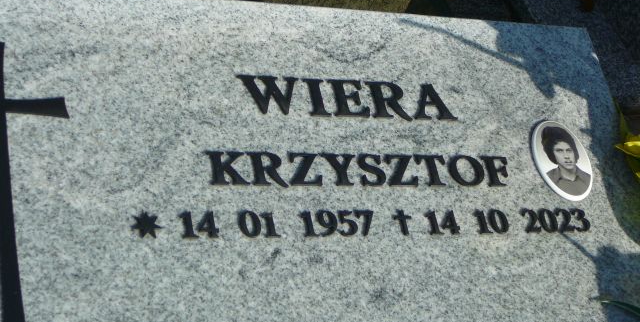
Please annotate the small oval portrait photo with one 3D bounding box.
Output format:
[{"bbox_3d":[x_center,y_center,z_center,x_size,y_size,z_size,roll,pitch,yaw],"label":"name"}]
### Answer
[{"bbox_3d":[0.329,-0.001,1.522,0.090,0.008,0.120,1,63,-25],"label":"small oval portrait photo"}]

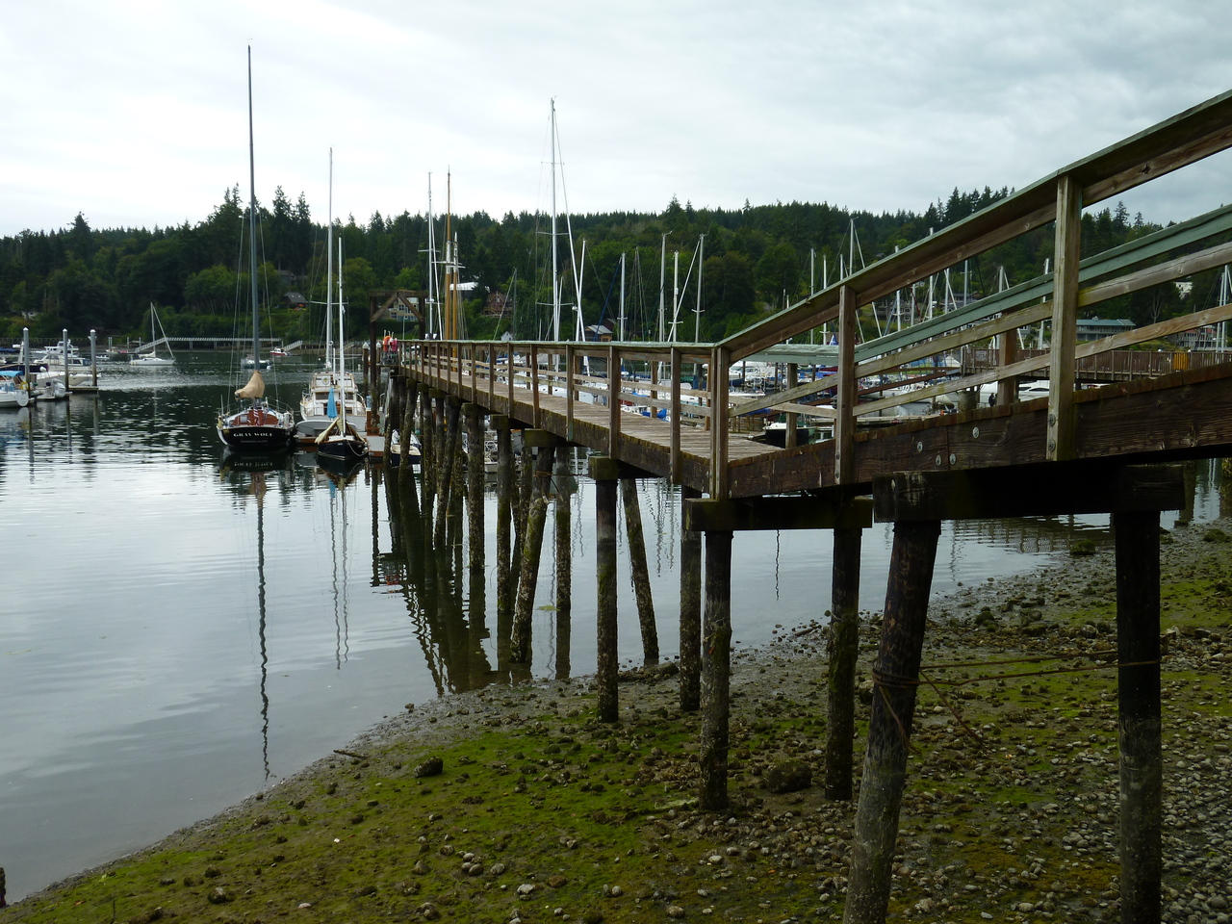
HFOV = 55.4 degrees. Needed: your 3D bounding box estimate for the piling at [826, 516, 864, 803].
[{"bbox_3d":[2.273,2.053,11.804,0.270,2.792,0.270,1,6,11],"label":"piling"}]

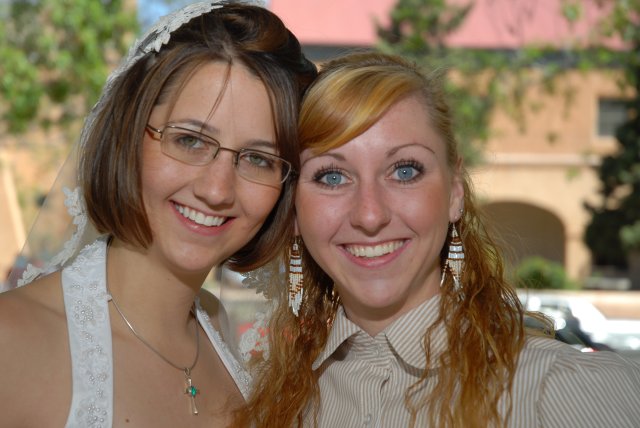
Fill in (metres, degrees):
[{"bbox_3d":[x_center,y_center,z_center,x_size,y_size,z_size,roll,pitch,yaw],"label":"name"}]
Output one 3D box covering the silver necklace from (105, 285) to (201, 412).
[{"bbox_3d":[-0.154,0.109,1.325,0.120,0.130,0.120,2,-3,-34],"label":"silver necklace"}]

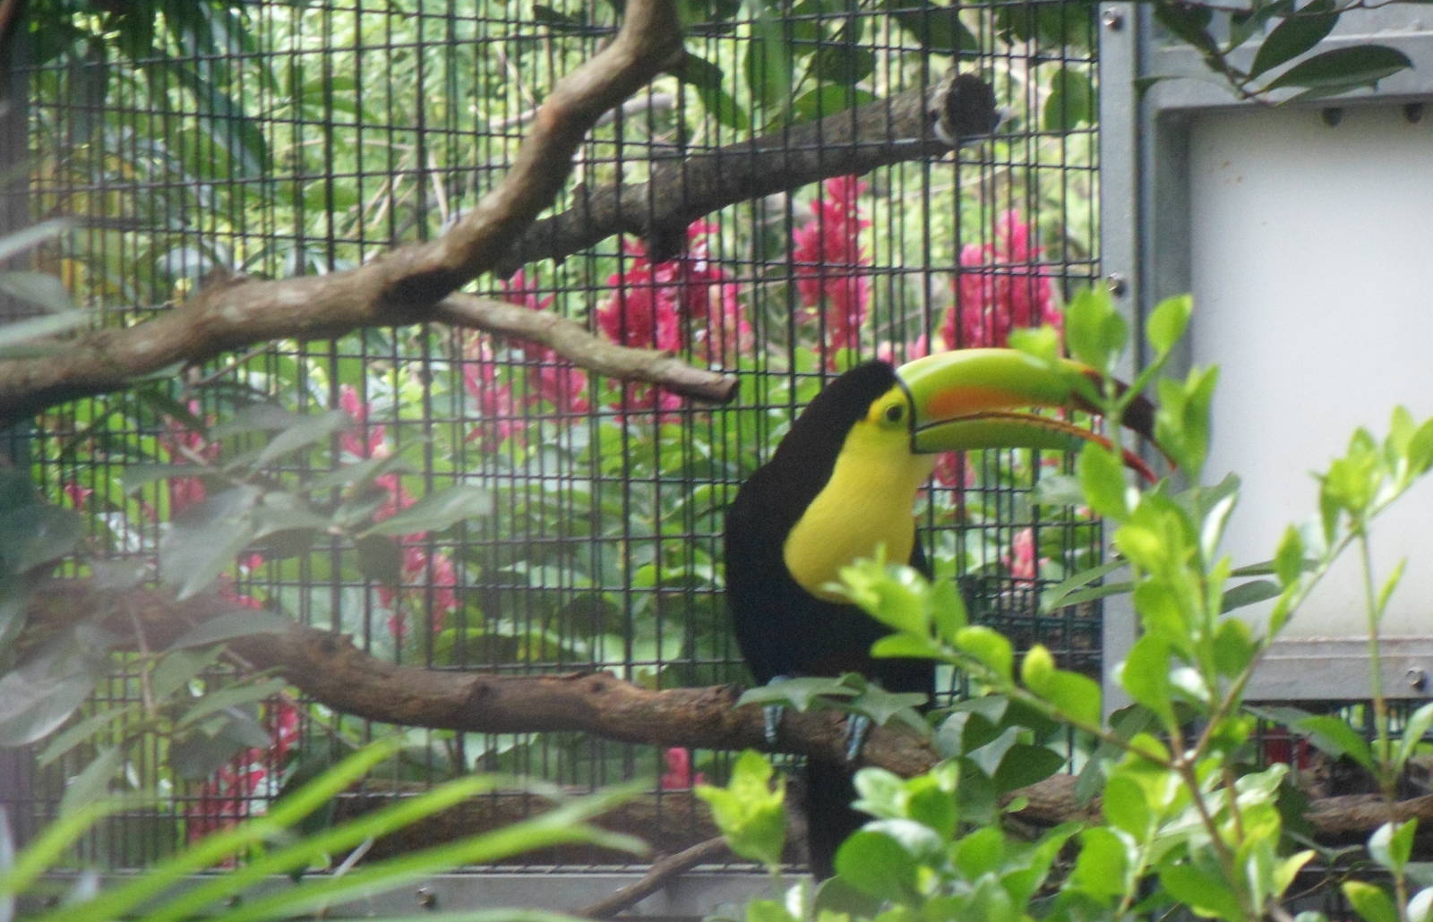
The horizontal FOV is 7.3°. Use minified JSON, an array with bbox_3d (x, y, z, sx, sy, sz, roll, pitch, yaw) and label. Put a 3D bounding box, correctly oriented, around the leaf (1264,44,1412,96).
[{"bbox_3d":[0.333,-0.209,6.000,0.082,0.011,0.031,-10,36,0],"label":"leaf"}]

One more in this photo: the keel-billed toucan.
[{"bbox_3d":[0.113,0.084,5.620,0.210,0.280,0.115,-1,-2,30],"label":"keel-billed toucan"}]

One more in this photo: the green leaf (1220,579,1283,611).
[{"bbox_3d":[0.276,0.070,5.800,0.038,0.010,0.022,-9,37,-2],"label":"green leaf"}]

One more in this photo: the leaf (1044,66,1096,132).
[{"bbox_3d":[0.221,-0.226,7.000,0.031,0.042,0.014,6,0,0],"label":"leaf"}]

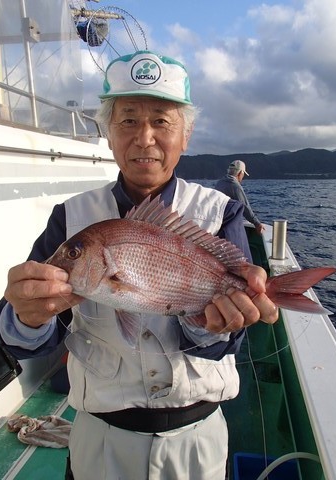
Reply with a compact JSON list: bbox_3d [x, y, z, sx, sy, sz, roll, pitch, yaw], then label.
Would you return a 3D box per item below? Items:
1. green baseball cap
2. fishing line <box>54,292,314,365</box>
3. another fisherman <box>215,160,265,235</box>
[{"bbox_3d":[-0.047,-0.357,0.850,0.190,0.122,0.260,3,17,0],"label":"green baseball cap"},{"bbox_3d":[0.023,0.123,0.540,0.355,0.098,0.080,0,9,0],"label":"fishing line"},{"bbox_3d":[0.802,-0.112,4.588,0.580,1.620,0.520,8,12,41],"label":"another fisherman"}]

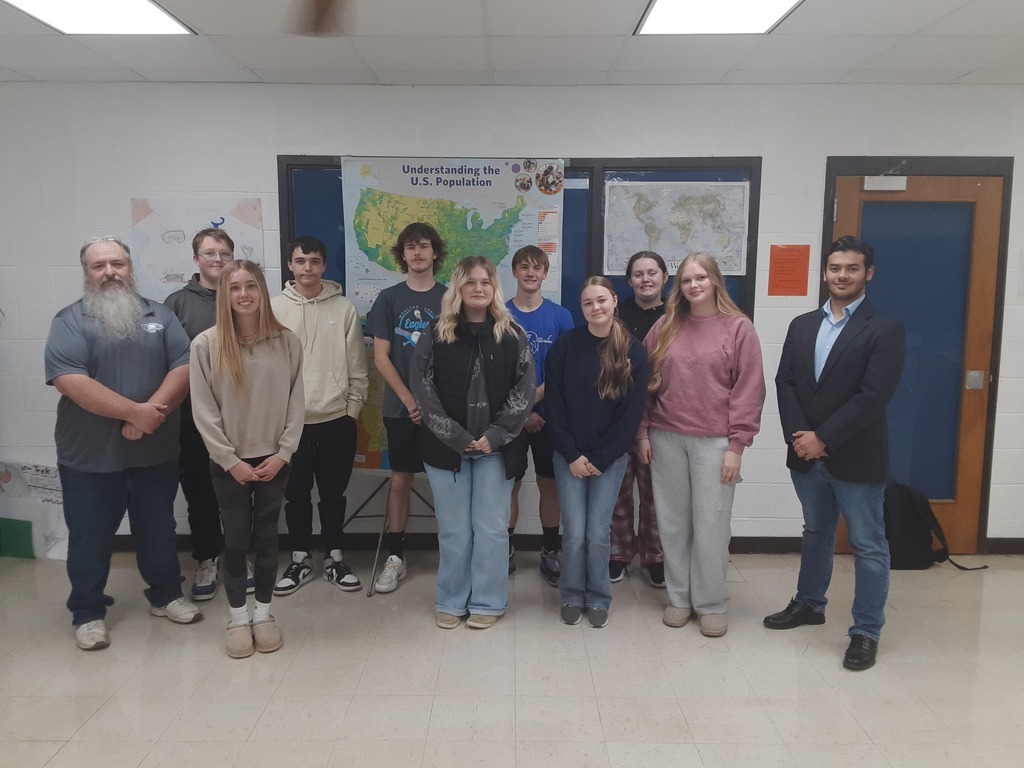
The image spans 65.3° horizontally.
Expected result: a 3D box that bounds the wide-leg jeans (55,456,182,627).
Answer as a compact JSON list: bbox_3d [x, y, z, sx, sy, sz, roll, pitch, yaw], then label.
[{"bbox_3d":[-1.748,0.614,3.601,0.520,0.870,0.400,-4,8,-30],"label":"wide-leg jeans"}]

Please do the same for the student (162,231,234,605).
[{"bbox_3d":[-1.467,0.141,4.026,0.520,1.805,0.370,-2,8,-19],"label":"student"}]

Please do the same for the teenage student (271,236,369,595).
[{"bbox_3d":[-1.007,0.155,4.069,0.550,1.770,0.370,-2,7,-14],"label":"teenage student"}]

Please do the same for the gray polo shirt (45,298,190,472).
[{"bbox_3d":[-1.736,-0.002,3.505,0.590,0.755,0.380,-4,8,-28],"label":"gray polo shirt"}]

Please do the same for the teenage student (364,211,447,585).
[{"bbox_3d":[-0.477,0.116,4.095,0.530,1.845,0.370,-1,7,-7],"label":"teenage student"}]

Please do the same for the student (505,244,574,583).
[{"bbox_3d":[0.102,0.155,4.202,0.470,1.745,0.370,0,7,0],"label":"student"}]

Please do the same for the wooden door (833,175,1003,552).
[{"bbox_3d":[2.236,-0.074,4.520,0.914,2.125,0.045,0,7,0],"label":"wooden door"}]

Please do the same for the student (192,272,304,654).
[{"bbox_3d":[-1.107,0.306,3.402,0.480,1.635,0.340,-2,7,-18],"label":"student"}]

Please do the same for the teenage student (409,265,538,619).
[{"bbox_3d":[-0.177,0.257,3.700,0.560,1.665,0.380,0,7,-4],"label":"teenage student"}]

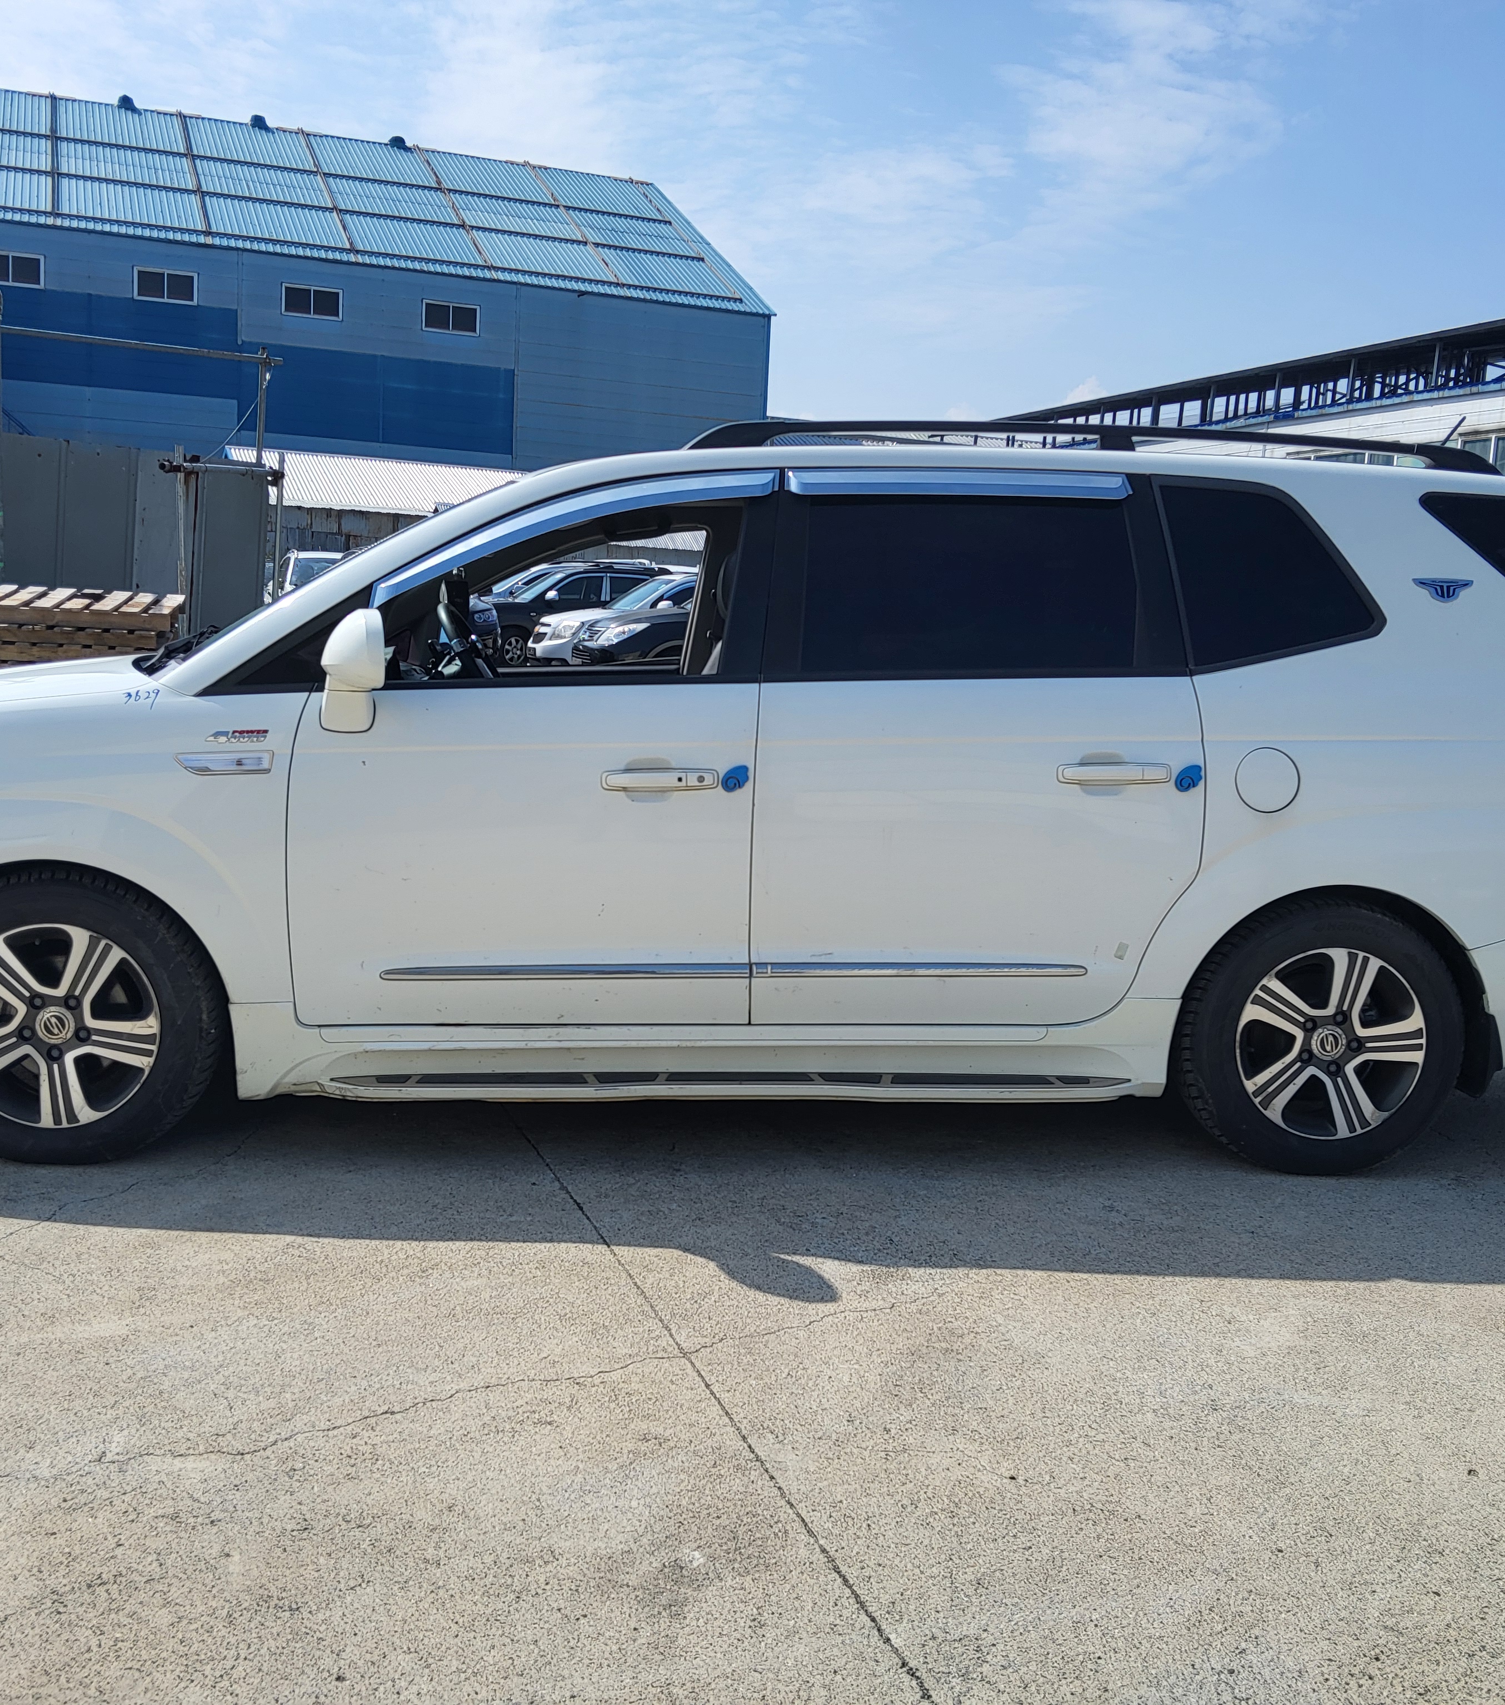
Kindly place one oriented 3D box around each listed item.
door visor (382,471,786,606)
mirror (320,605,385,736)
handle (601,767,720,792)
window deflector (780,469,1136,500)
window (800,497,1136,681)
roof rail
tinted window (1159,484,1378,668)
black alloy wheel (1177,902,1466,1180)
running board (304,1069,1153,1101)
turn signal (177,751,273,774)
[{"bbox_3d":[-0.403,-0.721,3.906,0.930,0.370,0.060,1,-7,-6],"label":"door visor"},{"bbox_3d":[-0.864,-0.392,3.703,0.140,0.275,0.240,1,7,-5],"label":"mirror"},{"bbox_3d":[-0.207,-0.163,3.859,0.266,0.055,0.050,1,8,-6],"label":"handle"},{"bbox_3d":[0.482,-0.864,4.004,0.810,0.078,0.040,0,-7,-5],"label":"window deflector"},{"bbox_3d":[0.504,-0.623,3.987,0.810,0.445,0.040,1,-7,-6],"label":"window"},{"bbox_3d":[0.861,-0.989,4.176,2.050,0.115,0.080,1,7,-5],"label":"roof rail"},{"bbox_3d":[1.239,-0.648,4.042,0.523,0.464,0.050,1,-13,-8],"label":"tinted window"},{"bbox_3d":[1.392,0.447,4.243,0.680,0.680,0.230,1,7,-5],"label":"black alloy wheel"},{"bbox_3d":[-0.048,0.552,4.040,1.880,0.047,0.155,1,8,-5],"label":"running board"},{"bbox_3d":[-1.173,-0.197,3.795,0.216,0.058,0.030,2,7,-1],"label":"turn signal"}]

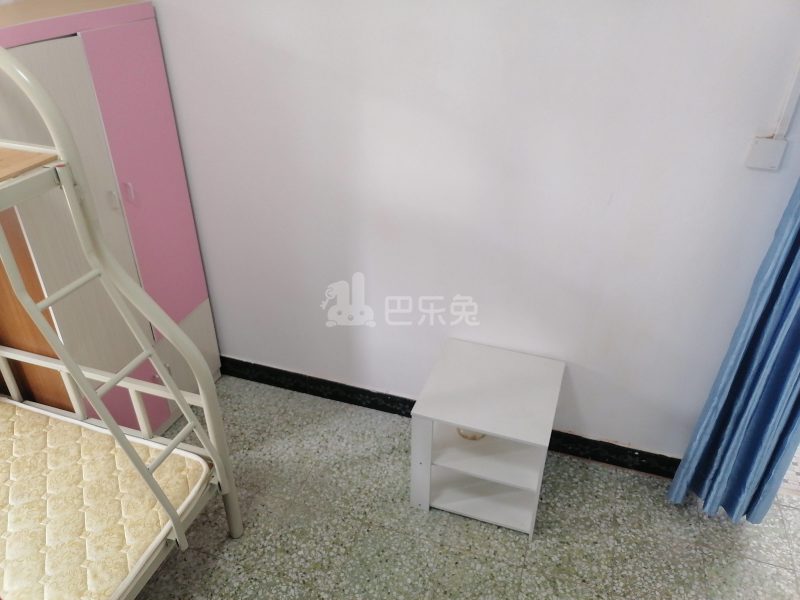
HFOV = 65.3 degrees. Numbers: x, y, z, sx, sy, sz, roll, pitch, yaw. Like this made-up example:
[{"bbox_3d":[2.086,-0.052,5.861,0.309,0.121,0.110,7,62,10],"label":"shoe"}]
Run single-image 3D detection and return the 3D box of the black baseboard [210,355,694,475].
[{"bbox_3d":[0.125,0.511,2.863,2.168,0.116,0.020,10,33,16],"label":"black baseboard"}]

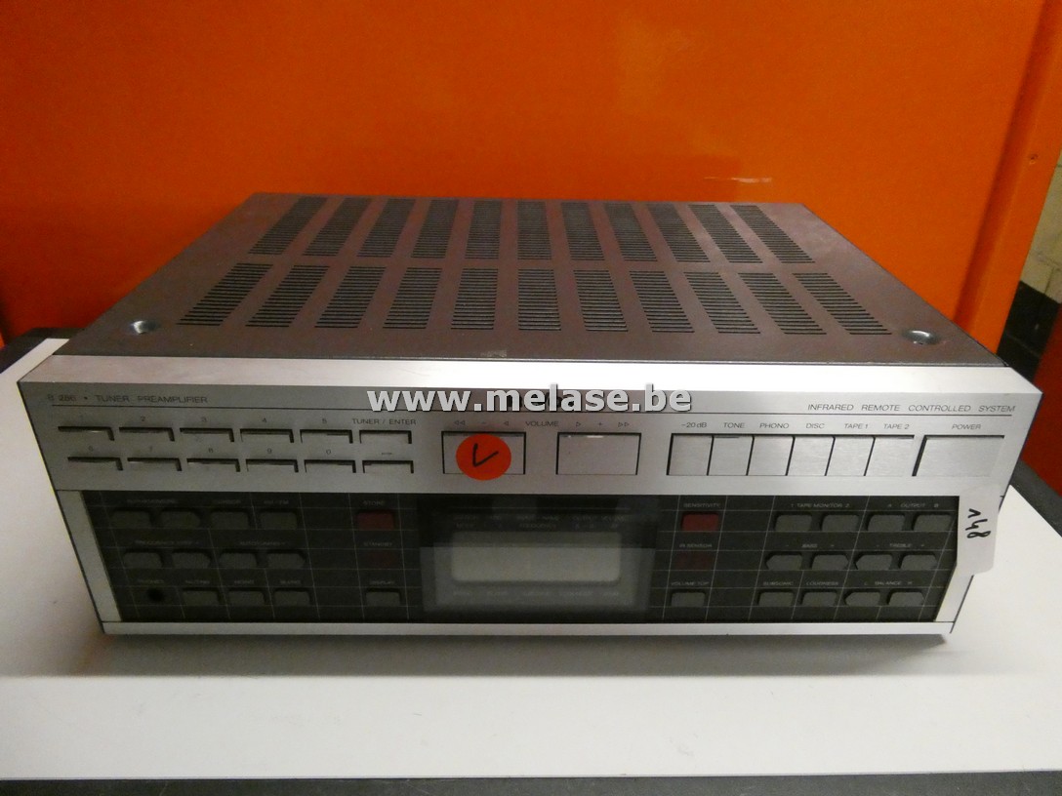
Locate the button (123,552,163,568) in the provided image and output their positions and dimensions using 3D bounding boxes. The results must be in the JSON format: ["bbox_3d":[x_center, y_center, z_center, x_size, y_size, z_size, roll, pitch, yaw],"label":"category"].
[{"bbox_3d":[-0.192,0.080,0.367,0.017,0.011,0.005,1,29,-2],"label":"button"}]

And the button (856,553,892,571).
[{"bbox_3d":[0.174,0.083,0.374,0.017,0.011,0.004,1,29,-1],"label":"button"}]

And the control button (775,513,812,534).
[{"bbox_3d":[0.129,0.061,0.361,0.017,0.011,0.004,1,29,-1],"label":"control button"}]

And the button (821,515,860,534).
[{"bbox_3d":[0.150,0.060,0.360,0.016,0.011,0.005,1,29,-1],"label":"button"}]

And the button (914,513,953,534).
[{"bbox_3d":[0.196,0.060,0.360,0.017,0.009,0.004,1,30,-1],"label":"button"}]

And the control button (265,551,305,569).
[{"bbox_3d":[-0.122,0.080,0.369,0.017,0.011,0.005,1,29,-2],"label":"control button"}]

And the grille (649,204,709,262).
[{"bbox_3d":[0.106,-0.121,0.535,0.021,0.003,0.139,1,29,-1],"label":"grille"}]

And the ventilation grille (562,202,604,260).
[{"bbox_3d":[0.036,-0.122,0.535,0.022,0.003,0.141,1,30,-1],"label":"ventilation grille"}]

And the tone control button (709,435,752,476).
[{"bbox_3d":[0.093,0.027,0.344,0.019,0.022,0.005,1,30,-1],"label":"tone control button"}]

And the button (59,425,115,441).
[{"bbox_3d":[-0.199,0.017,0.330,0.021,0.006,0.004,1,30,-1],"label":"button"}]

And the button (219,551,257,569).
[{"bbox_3d":[-0.144,0.079,0.367,0.017,0.010,0.005,1,29,-1],"label":"button"}]

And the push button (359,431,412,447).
[{"bbox_3d":[-0.066,0.018,0.334,0.023,0.007,0.004,1,29,-1],"label":"push button"}]

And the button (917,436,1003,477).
[{"bbox_3d":[0.198,0.028,0.342,0.035,0.021,0.004,1,30,-1],"label":"button"}]

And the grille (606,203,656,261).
[{"bbox_3d":[0.071,-0.122,0.537,0.022,0.002,0.142,1,29,-1],"label":"grille"}]

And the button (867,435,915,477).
[{"bbox_3d":[0.167,0.027,0.341,0.020,0.023,0.005,1,29,-1],"label":"button"}]

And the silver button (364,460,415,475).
[{"bbox_3d":[-0.066,0.032,0.341,0.022,0.007,0.004,1,29,-1],"label":"silver button"}]

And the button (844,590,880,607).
[{"bbox_3d":[0.175,0.106,0.390,0.017,0.011,0.005,1,30,-1],"label":"button"}]

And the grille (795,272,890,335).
[{"bbox_3d":[0.175,-0.055,0.418,0.021,0.003,0.091,1,29,-1],"label":"grille"}]

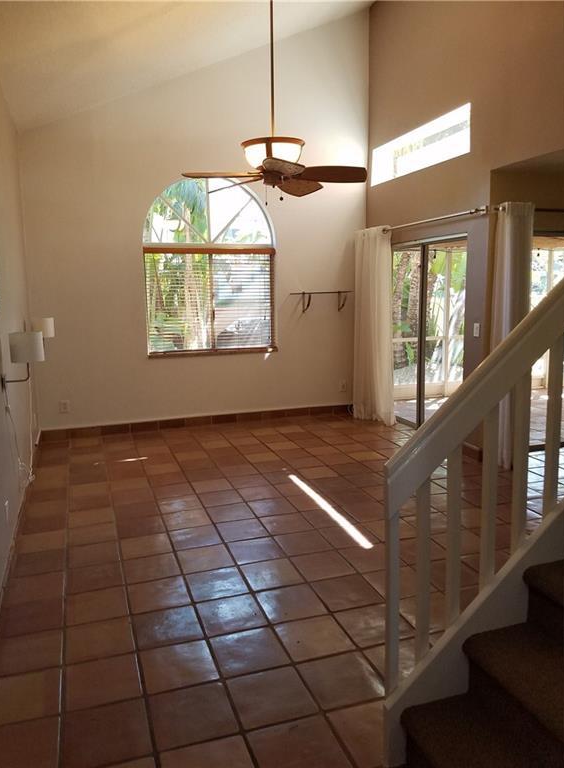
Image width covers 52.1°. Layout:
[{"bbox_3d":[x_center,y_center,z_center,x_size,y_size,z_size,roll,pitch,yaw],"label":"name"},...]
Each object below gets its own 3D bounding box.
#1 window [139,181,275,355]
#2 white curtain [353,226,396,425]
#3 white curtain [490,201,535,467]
[{"bbox_3d":[-0.779,-1.285,6.427,1.450,1.880,0.120,-3,11,-19],"label":"window"},{"bbox_3d":[1.075,-0.660,6.694,0.200,2.240,0.550,-3,11,-19],"label":"white curtain"},{"bbox_3d":[1.994,-0.382,5.037,0.330,2.270,0.180,-3,11,-19],"label":"white curtain"}]

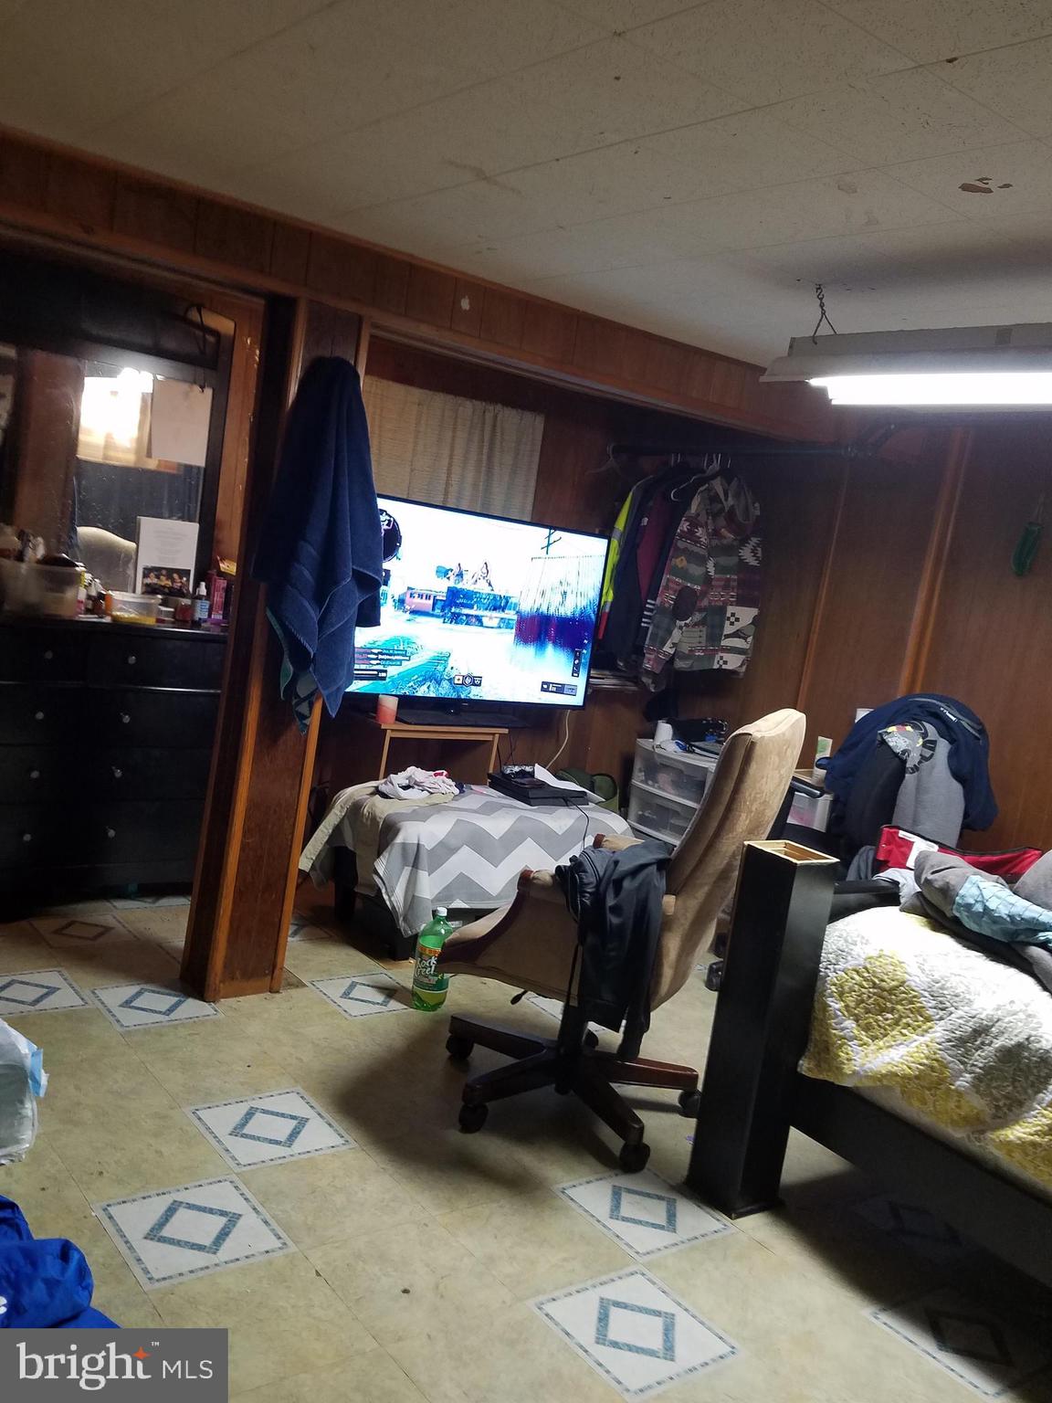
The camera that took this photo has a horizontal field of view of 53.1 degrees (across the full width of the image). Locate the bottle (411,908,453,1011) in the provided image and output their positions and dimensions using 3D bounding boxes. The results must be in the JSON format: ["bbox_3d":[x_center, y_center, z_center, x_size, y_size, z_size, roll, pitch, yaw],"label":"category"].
[{"bbox_3d":[-0.287,0.816,3.341,0.111,0.316,0.111,9,5,-3],"label":"bottle"}]

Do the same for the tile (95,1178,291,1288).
[{"bbox_3d":[-0.653,1.041,2.083,0.290,0.010,0.290,5,7,-39],"label":"tile"}]

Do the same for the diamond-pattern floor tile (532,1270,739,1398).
[{"bbox_3d":[0.206,1.185,2.006,0.290,0.010,0.290,5,7,-39],"label":"diamond-pattern floor tile"}]

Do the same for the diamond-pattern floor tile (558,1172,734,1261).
[{"bbox_3d":[0.269,1.160,2.407,0.290,0.010,0.290,5,7,-39],"label":"diamond-pattern floor tile"}]

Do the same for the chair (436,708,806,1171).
[{"bbox_3d":[0.228,0.537,2.781,0.764,1.127,0.666,11,6,23],"label":"chair"}]

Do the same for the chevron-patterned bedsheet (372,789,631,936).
[{"bbox_3d":[-0.178,0.615,4.206,1.170,0.420,0.580,5,7,-39],"label":"chevron-patterned bedsheet"}]

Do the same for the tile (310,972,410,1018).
[{"bbox_3d":[-0.500,0.940,3.380,0.305,0.010,0.305,4,7,-39],"label":"tile"}]

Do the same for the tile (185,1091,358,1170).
[{"bbox_3d":[-0.604,1.009,2.496,0.305,0.010,0.305,4,7,-39],"label":"tile"}]

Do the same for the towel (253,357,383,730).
[{"bbox_3d":[-0.575,-0.452,3.050,0.358,1.070,0.167,4,7,-39],"label":"towel"}]

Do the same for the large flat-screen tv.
[{"bbox_3d":[-0.231,-0.401,4.581,1.410,0.810,0.070,4,7,-39],"label":"large flat-screen tv"}]

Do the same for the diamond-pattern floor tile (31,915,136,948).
[{"bbox_3d":[-1.488,0.770,3.557,0.305,0.010,0.305,4,7,-39],"label":"diamond-pattern floor tile"}]

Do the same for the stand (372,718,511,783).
[{"bbox_3d":[-0.496,0.446,4.613,0.710,0.739,0.353,4,7,-41],"label":"stand"}]

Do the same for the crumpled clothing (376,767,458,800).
[{"bbox_3d":[-0.422,0.304,4.105,0.274,0.098,0.206,4,7,-39],"label":"crumpled clothing"}]

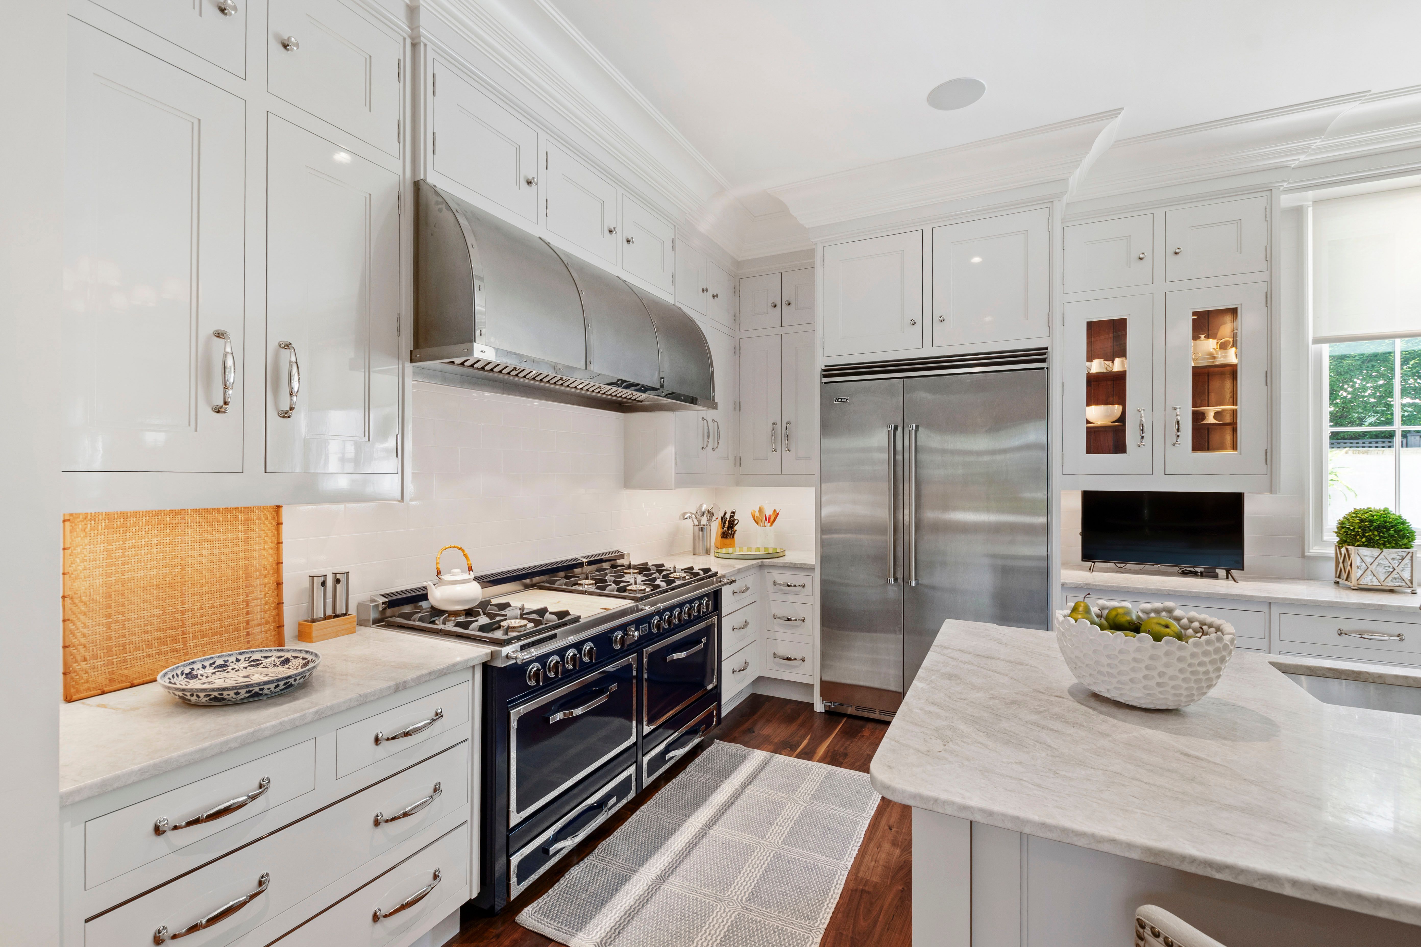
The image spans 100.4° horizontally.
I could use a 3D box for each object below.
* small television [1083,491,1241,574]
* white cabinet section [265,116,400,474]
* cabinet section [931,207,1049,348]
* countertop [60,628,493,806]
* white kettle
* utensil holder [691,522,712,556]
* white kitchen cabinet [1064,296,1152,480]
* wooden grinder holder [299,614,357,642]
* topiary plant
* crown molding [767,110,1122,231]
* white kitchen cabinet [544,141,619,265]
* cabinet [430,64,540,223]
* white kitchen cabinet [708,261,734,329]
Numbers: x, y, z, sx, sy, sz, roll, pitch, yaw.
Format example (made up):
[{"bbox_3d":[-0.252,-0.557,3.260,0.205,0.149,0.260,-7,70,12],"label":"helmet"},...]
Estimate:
[{"bbox_3d":[2.413,0.299,3.184,0.710,0.435,0.110,0,0,28],"label":"small television"},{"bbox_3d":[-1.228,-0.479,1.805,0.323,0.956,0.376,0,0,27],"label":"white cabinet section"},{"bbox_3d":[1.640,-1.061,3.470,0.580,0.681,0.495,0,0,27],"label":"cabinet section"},{"bbox_3d":[-1.227,0.583,1.619,0.665,0.035,0.980,0,0,28],"label":"countertop"},{"bbox_3d":[-0.972,0.393,2.215,0.220,0.230,0.183,0,0,-40],"label":"white kettle"},{"bbox_3d":[-0.058,0.452,4.038,0.118,0.195,0.118,0,0,28],"label":"utensil holder"},{"bbox_3d":[2.245,-0.475,3.382,0.412,0.967,0.310,0,0,28],"label":"white kitchen cabinet"},{"bbox_3d":[-1.263,0.510,1.959,0.070,0.061,0.140,0,0,28],"label":"wooden grinder holder"},{"bbox_3d":[3.409,0.276,3.035,0.280,0.200,0.280,0,0,28],"label":"topiary plant"},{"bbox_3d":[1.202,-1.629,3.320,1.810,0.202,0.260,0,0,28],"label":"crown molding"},{"bbox_3d":[-0.739,-1.230,2.812,0.351,0.390,0.505,0,0,28],"label":"white kitchen cabinet"},{"bbox_3d":[-0.972,-1.213,2.298,0.340,0.377,0.490,0,0,28],"label":"cabinet"},{"bbox_3d":[-0.057,-1.210,4.129,0.320,0.380,0.380,0,0,28],"label":"white kitchen cabinet"}]

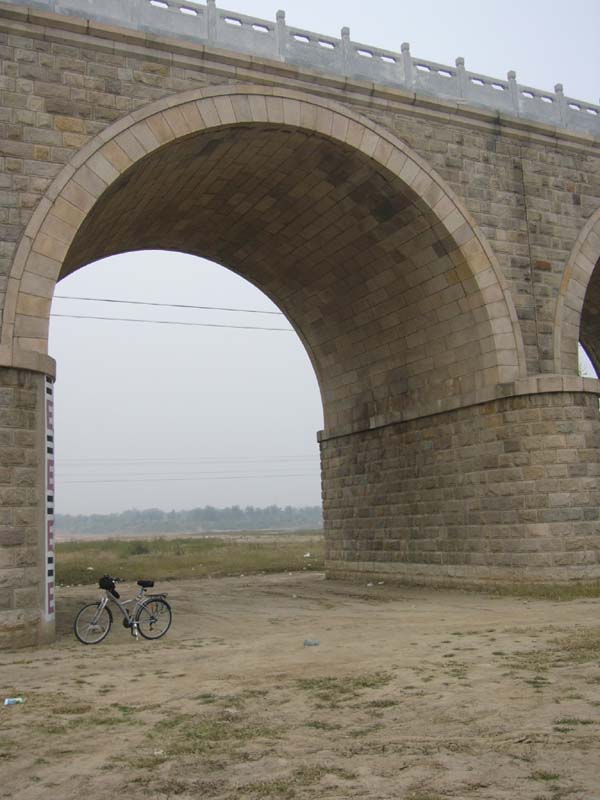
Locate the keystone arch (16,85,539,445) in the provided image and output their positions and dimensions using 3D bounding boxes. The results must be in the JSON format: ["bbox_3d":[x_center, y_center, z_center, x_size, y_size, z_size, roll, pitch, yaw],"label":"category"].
[{"bbox_3d":[-1.897,-2.852,20.549,11.552,6.179,8.675,2,-10,-27],"label":"keystone arch"}]

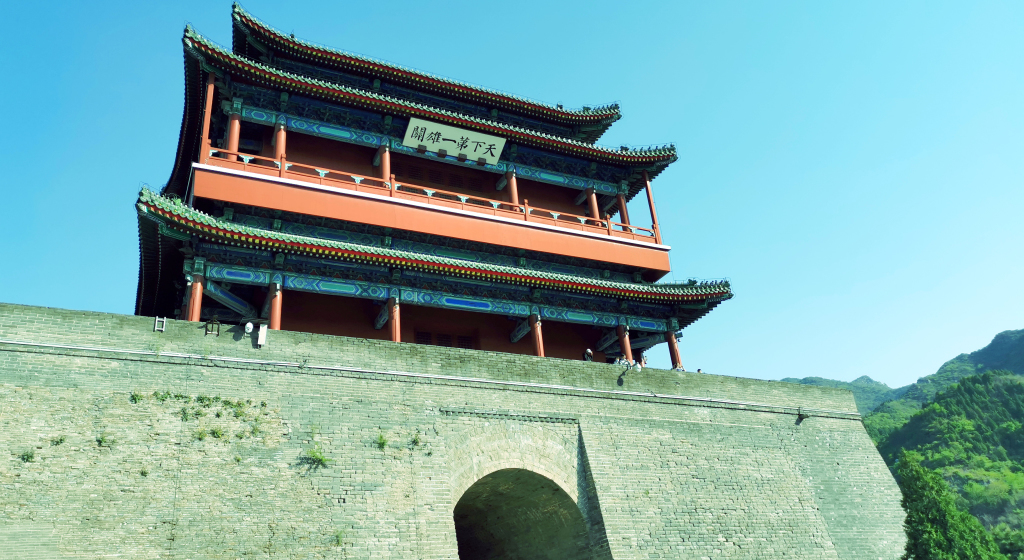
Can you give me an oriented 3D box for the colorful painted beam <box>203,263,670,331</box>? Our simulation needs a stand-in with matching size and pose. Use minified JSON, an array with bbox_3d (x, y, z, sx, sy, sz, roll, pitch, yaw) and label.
[{"bbox_3d":[-1.829,0.902,32.200,20.000,0.660,0.450,8,-29,-26],"label":"colorful painted beam"}]

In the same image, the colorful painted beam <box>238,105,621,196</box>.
[{"bbox_3d":[-2.798,-5.646,36.000,18.200,0.620,0.420,8,-29,-26],"label":"colorful painted beam"}]

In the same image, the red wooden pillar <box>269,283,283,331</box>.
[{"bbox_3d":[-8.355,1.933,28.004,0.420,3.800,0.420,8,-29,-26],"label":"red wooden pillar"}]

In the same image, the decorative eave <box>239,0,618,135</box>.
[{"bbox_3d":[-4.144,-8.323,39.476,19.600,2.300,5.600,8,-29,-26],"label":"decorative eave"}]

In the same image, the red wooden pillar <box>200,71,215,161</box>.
[{"bbox_3d":[-11.518,-6.118,30.237,0.240,4.400,0.240,8,-29,-26],"label":"red wooden pillar"}]

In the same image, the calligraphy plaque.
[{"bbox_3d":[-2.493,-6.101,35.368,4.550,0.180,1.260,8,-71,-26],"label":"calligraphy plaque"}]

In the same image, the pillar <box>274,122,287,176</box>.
[{"bbox_3d":[-9.320,-4.884,32.031,0.390,3.100,0.390,8,-29,-26],"label":"pillar"}]

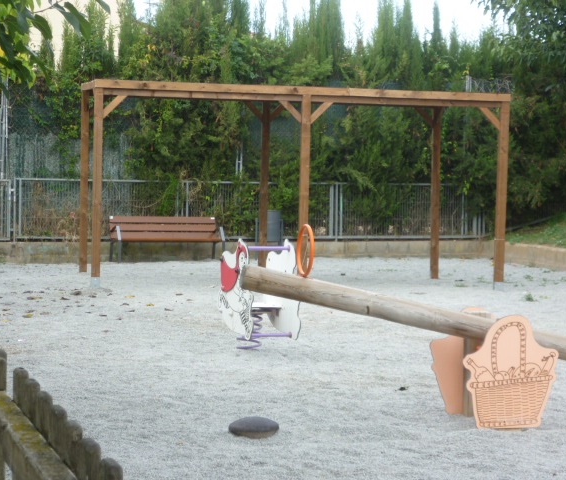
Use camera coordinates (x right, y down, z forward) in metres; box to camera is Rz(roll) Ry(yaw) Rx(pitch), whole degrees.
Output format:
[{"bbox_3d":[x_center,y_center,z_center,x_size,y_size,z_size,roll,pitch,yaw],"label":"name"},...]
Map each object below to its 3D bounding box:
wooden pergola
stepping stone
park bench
[{"bbox_3d":[-0.004,-0.785,23.597,5.670,2.804,3.457,1,4,-10],"label":"wooden pergola"},{"bbox_3d":[-0.163,1.072,9.300,0.285,0.113,0.285,2,4,0],"label":"stepping stone"},{"bbox_3d":[-1.952,-0.003,27.600,1.850,0.770,0.600,0,5,-21],"label":"park bench"}]

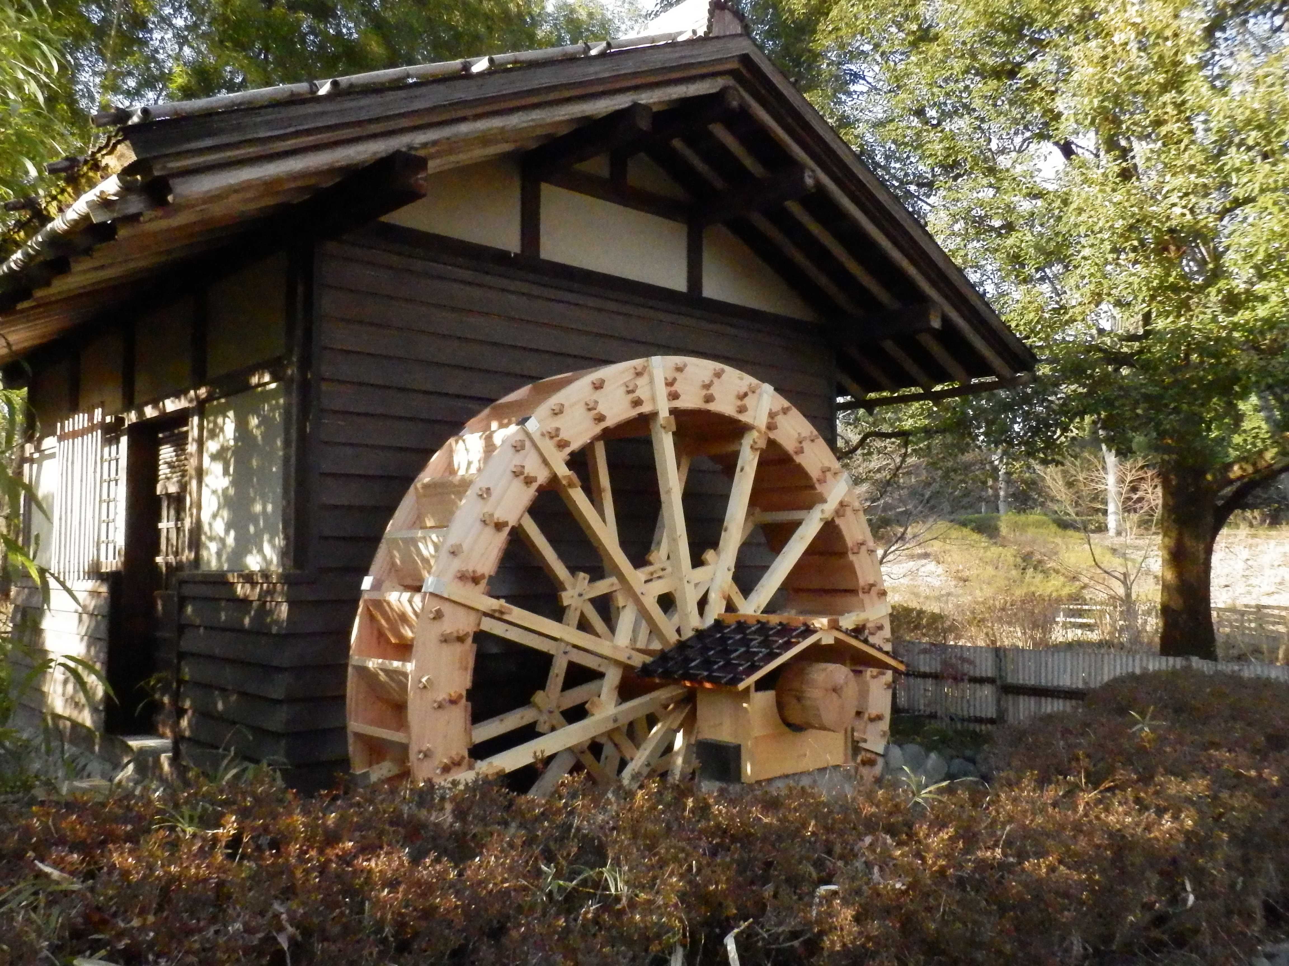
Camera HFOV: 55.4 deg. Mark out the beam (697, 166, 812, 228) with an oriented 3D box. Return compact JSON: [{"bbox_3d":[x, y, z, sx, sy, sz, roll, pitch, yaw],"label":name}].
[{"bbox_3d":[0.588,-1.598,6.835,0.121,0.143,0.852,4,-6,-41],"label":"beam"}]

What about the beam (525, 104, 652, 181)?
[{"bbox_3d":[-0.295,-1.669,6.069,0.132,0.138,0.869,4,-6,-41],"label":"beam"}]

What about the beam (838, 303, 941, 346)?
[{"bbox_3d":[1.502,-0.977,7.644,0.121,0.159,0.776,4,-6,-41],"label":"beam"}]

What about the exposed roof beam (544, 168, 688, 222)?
[{"bbox_3d":[-0.164,-1.601,6.805,1.050,0.132,0.104,4,-6,-41],"label":"exposed roof beam"}]

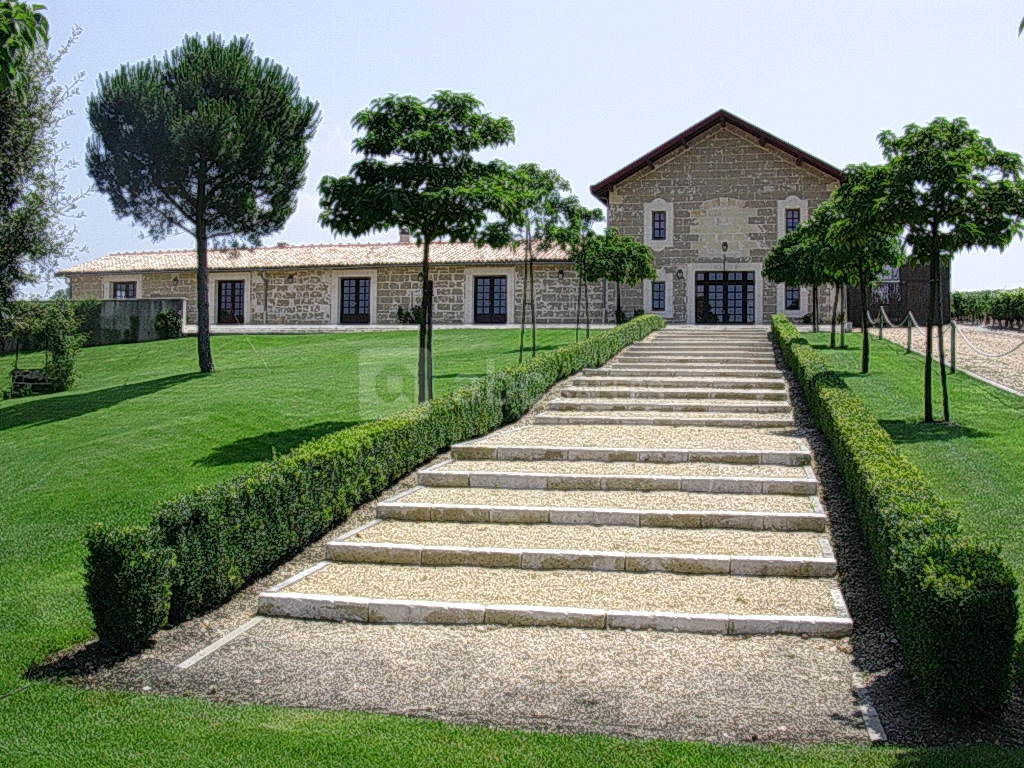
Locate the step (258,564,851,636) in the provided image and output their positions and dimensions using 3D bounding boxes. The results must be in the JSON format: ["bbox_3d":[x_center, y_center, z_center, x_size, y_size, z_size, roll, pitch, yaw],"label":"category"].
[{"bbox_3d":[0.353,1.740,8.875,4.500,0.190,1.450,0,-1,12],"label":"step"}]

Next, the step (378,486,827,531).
[{"bbox_3d":[1.038,1.456,12.862,5.000,0.170,1.350,1,3,10],"label":"step"}]

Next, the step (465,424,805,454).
[{"bbox_3d":[1.966,0.868,16.300,4.500,0.250,5.000,0,-1,12],"label":"step"}]

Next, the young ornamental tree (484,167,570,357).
[{"bbox_3d":[0.427,-3.012,28.300,2.400,5.400,2.400,0,-1,12],"label":"young ornamental tree"}]

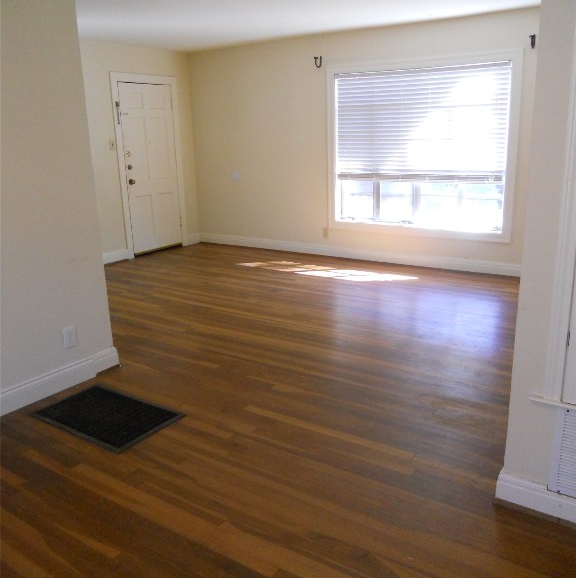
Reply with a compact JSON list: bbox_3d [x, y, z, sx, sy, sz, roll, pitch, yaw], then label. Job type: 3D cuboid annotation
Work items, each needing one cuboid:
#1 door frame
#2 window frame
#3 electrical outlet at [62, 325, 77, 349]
[{"bbox_3d":[-1.693,-1.500,7.360,0.120,2.135,1.031,8,18,33],"label":"door frame"},{"bbox_3d":[1.347,-1.459,6.300,2.064,1.803,0.110,8,18,33],"label":"window frame"},{"bbox_3d":[-1.302,0.290,3.569,0.012,0.121,0.078,8,18,33],"label":"electrical outlet"}]

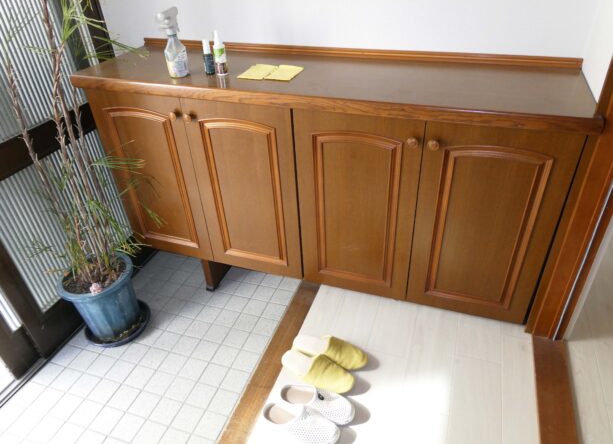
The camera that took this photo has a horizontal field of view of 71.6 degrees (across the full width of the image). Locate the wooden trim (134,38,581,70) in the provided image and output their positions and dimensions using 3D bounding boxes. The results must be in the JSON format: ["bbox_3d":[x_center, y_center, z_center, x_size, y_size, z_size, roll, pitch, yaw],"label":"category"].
[{"bbox_3d":[0.100,-0.707,1.763,1.840,0.036,0.020,10,37,17],"label":"wooden trim"}]

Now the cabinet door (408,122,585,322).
[{"bbox_3d":[0.602,0.030,1.469,0.439,0.768,0.030,10,37,17],"label":"cabinet door"}]

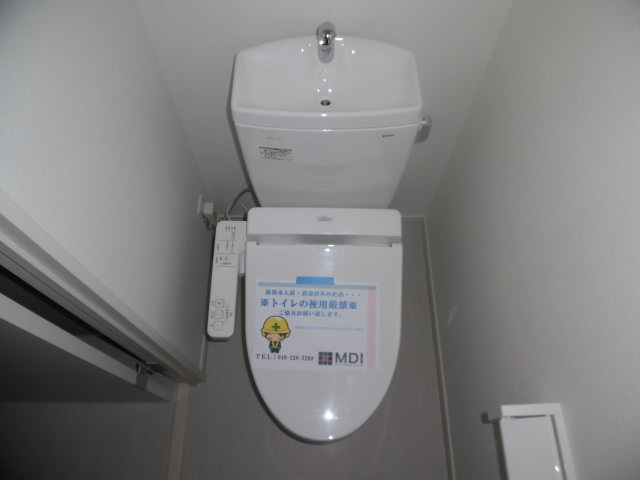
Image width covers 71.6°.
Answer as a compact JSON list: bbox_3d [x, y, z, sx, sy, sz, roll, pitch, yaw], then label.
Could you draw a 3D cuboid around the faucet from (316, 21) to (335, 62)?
[{"bbox_3d":[0.014,-0.406,0.913,0.039,0.101,0.070,0,62,0],"label":"faucet"}]

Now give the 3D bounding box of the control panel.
[{"bbox_3d":[-0.233,0.098,1.143,0.080,0.045,0.295,0,71,0],"label":"control panel"}]

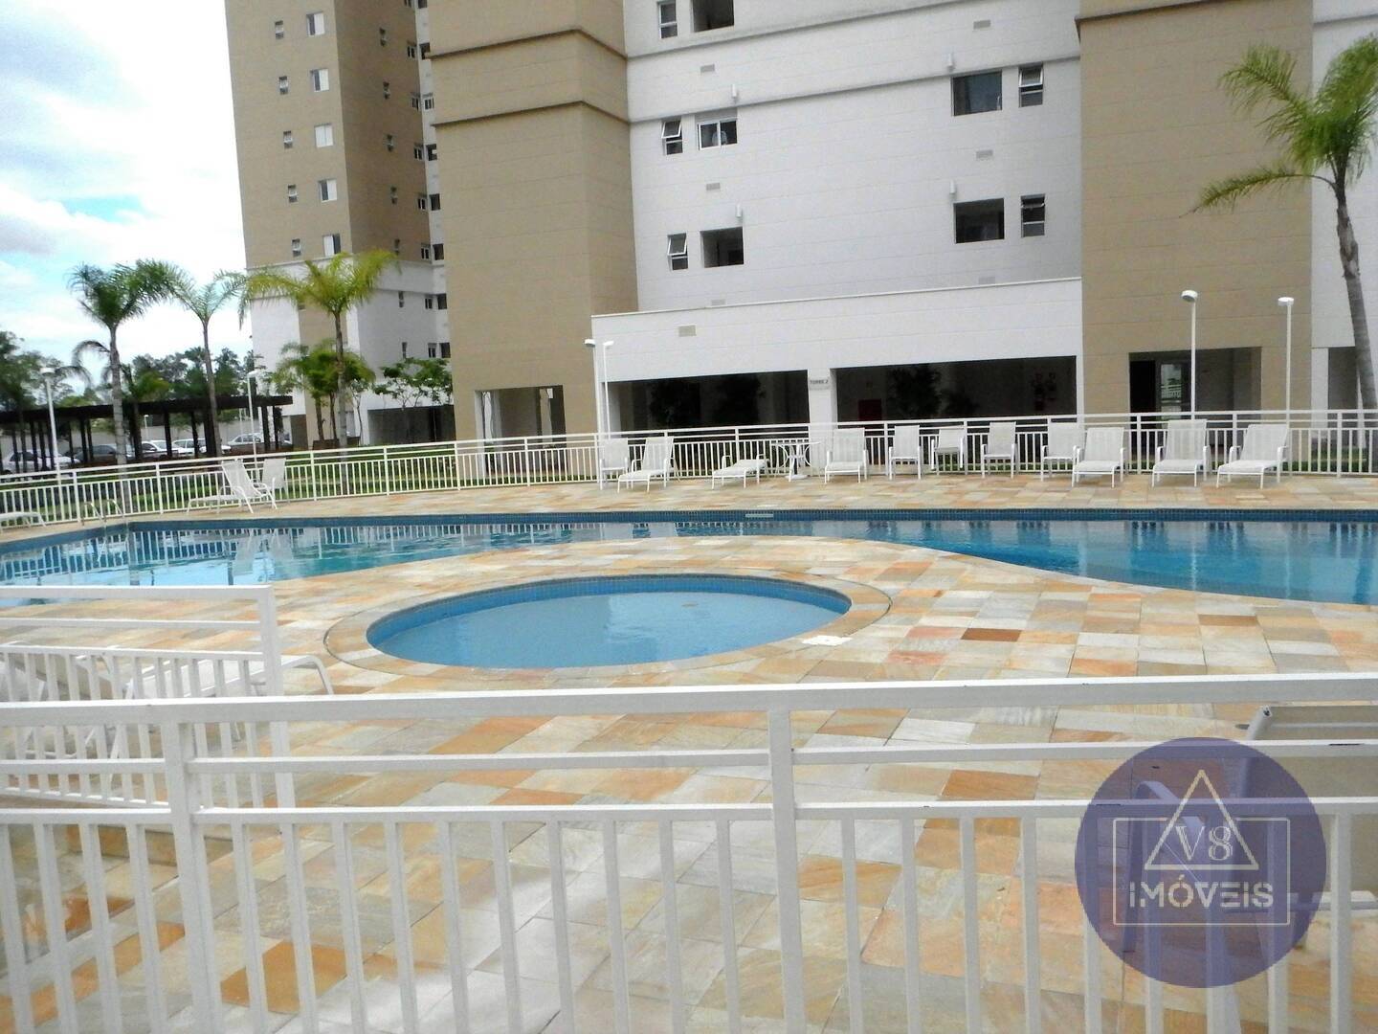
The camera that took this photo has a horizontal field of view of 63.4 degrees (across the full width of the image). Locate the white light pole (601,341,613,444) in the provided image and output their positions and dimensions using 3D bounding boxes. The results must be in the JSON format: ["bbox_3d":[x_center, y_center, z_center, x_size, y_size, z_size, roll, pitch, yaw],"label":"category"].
[{"bbox_3d":[-1.814,-2.407,25.457,0.270,3.185,0.360,2,8,37],"label":"white light pole"}]

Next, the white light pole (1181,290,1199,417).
[{"bbox_3d":[8.849,-2.379,19.750,0.360,3.221,0.270,-9,8,-43],"label":"white light pole"}]

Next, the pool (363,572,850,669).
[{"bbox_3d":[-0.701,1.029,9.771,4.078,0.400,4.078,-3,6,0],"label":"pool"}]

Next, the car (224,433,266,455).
[{"bbox_3d":[-26.697,-4.433,68.000,4.250,1.460,1.720,-1,7,22],"label":"car"}]

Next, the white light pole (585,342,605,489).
[{"bbox_3d":[-2.118,-2.315,24.635,0.270,3.210,0.360,1,7,30],"label":"white light pole"}]

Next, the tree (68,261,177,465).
[{"bbox_3d":[-12.160,-2.813,24.278,2.354,5.413,2.472,-3,6,0],"label":"tree"}]

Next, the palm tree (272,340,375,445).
[{"bbox_3d":[-15.279,-4.946,47.267,4.358,4.987,4.140,-3,6,0],"label":"palm tree"}]

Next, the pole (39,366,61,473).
[{"bbox_3d":[-12.924,-1.422,22.512,0.270,3.110,0.360,-1,6,17],"label":"pole"}]

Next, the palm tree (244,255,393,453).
[{"bbox_3d":[-8.398,-3.272,25.725,3.532,5.580,3.356,-3,6,0],"label":"palm tree"}]

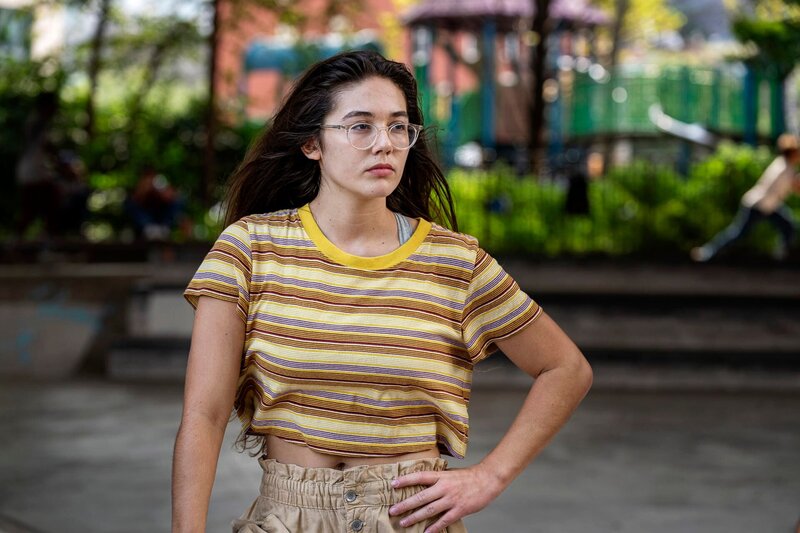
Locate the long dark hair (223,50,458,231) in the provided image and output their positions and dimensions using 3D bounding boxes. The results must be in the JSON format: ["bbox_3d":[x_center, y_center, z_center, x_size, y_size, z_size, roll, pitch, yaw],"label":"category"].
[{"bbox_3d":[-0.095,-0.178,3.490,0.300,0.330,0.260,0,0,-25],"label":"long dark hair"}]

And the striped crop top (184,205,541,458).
[{"bbox_3d":[-0.059,0.102,3.450,0.550,0.385,0.280,3,0,-3],"label":"striped crop top"}]

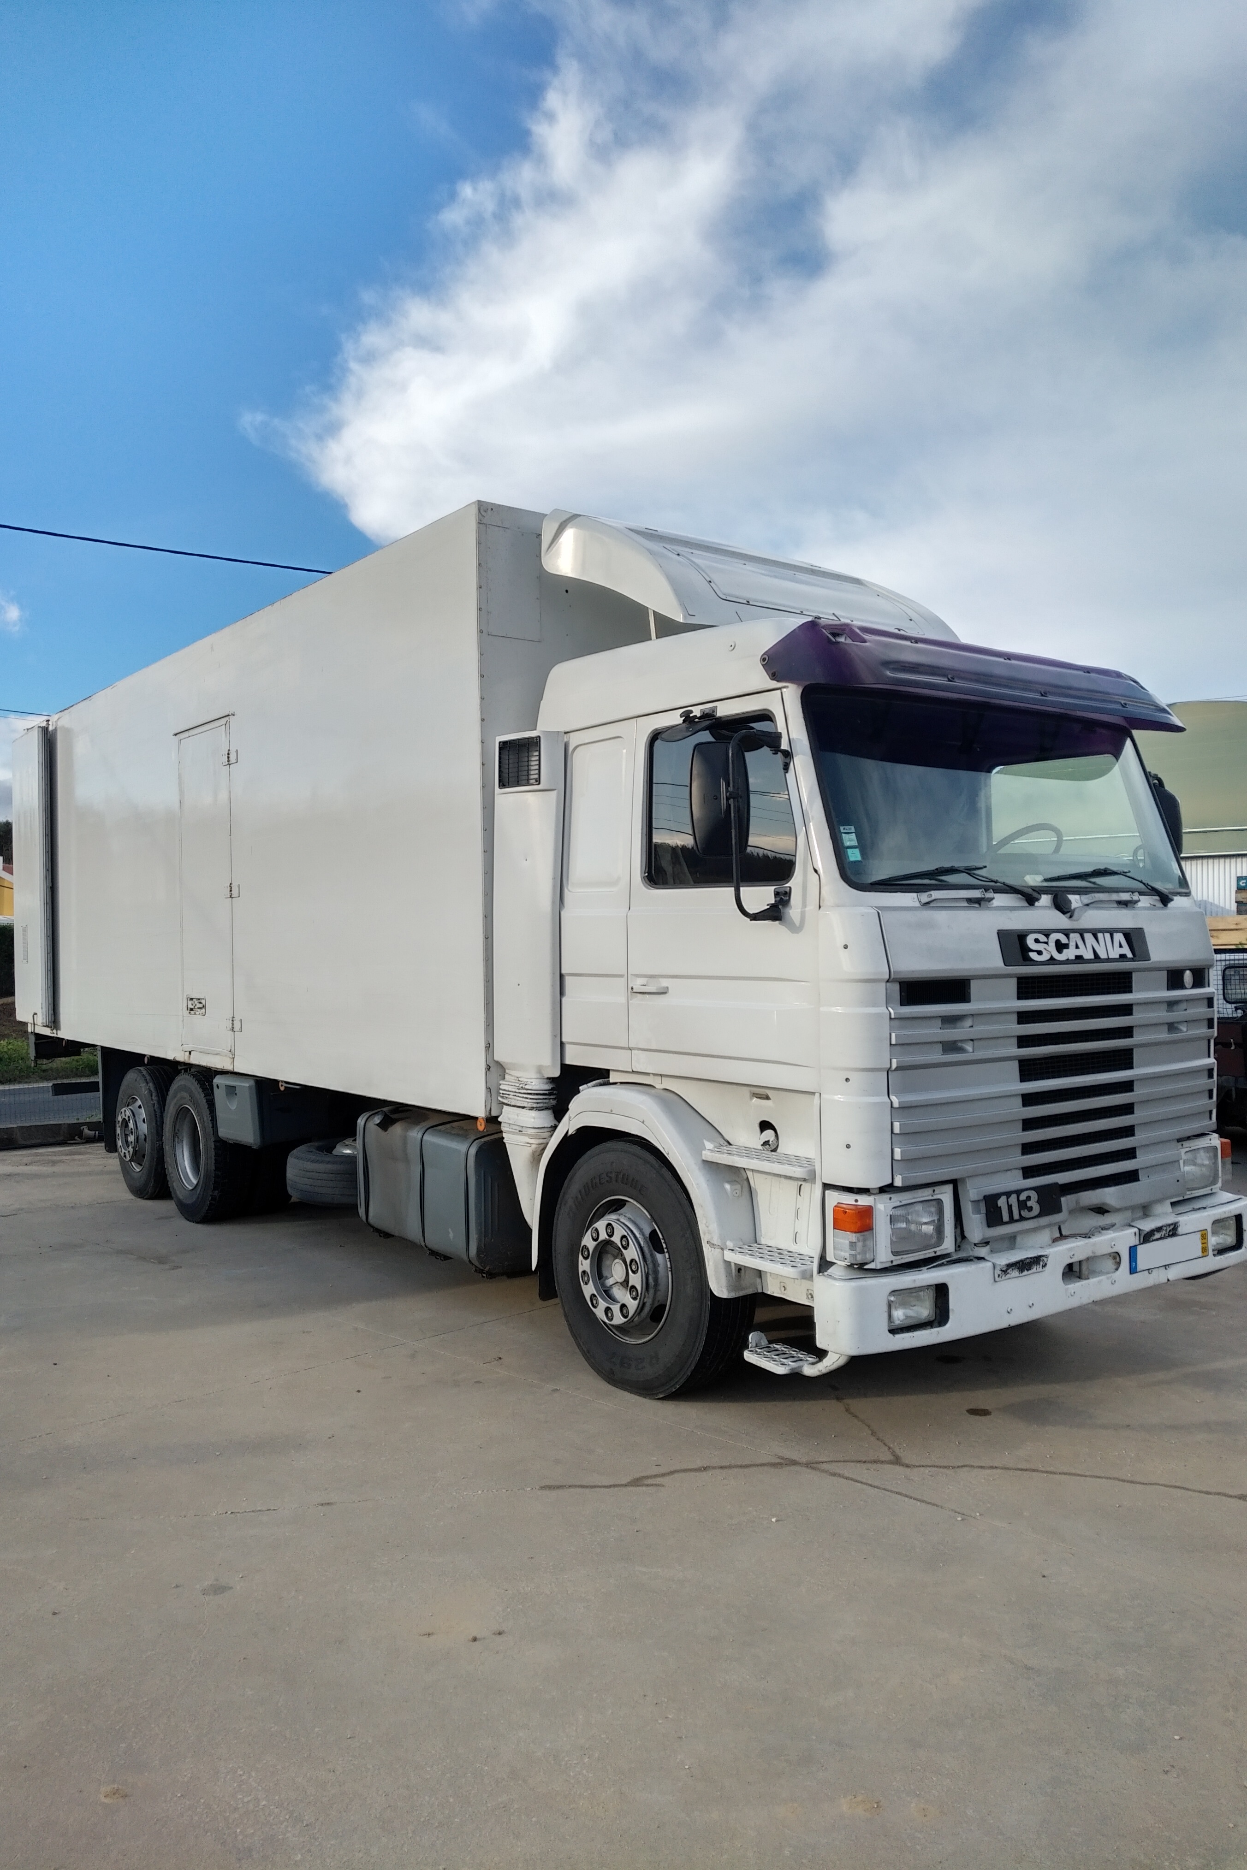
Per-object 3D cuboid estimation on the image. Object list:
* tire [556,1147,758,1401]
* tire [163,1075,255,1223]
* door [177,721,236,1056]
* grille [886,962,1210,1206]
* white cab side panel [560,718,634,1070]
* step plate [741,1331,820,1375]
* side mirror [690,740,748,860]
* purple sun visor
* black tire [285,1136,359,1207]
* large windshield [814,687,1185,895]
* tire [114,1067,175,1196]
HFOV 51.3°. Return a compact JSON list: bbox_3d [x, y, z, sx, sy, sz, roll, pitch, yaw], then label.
[{"bbox_3d":[0.110,1.389,5.469,0.290,1.030,1.030,-1,0,-38],"label":"tire"},{"bbox_3d":[-2.972,1.513,9.316,0.290,1.040,1.040,-1,0,-38],"label":"tire"},{"bbox_3d":[-2.813,-0.293,8.825,0.060,2.270,0.960,-1,0,-38],"label":"door"},{"bbox_3d":[1.796,0.505,5.063,2.180,0.830,0.130,-1,0,-38],"label":"grille"},{"bbox_3d":[-0.092,-0.160,5.438,0.080,1.438,0.503,-1,0,-38],"label":"white cab side panel"},{"bbox_3d":[0.583,1.529,4.732,0.180,0.090,0.230,-1,0,-38],"label":"step plate"},{"bbox_3d":[0.326,-0.458,4.427,0.200,0.405,0.100,-1,0,-16],"label":"side mirror"},{"bbox_3d":[1.573,-1.037,5.326,2.440,0.320,0.420,-1,0,-38],"label":"purple sun visor"},{"bbox_3d":[-1.764,1.630,8.847,1.030,0.280,1.030,-1,0,-38],"label":"black tire"},{"bbox_3d":[1.635,-0.553,5.254,2.280,0.820,0.160,-1,-17,-38],"label":"large windshield"},{"bbox_3d":[-3.728,1.566,10.349,0.290,1.040,1.040,-1,0,-38],"label":"tire"}]

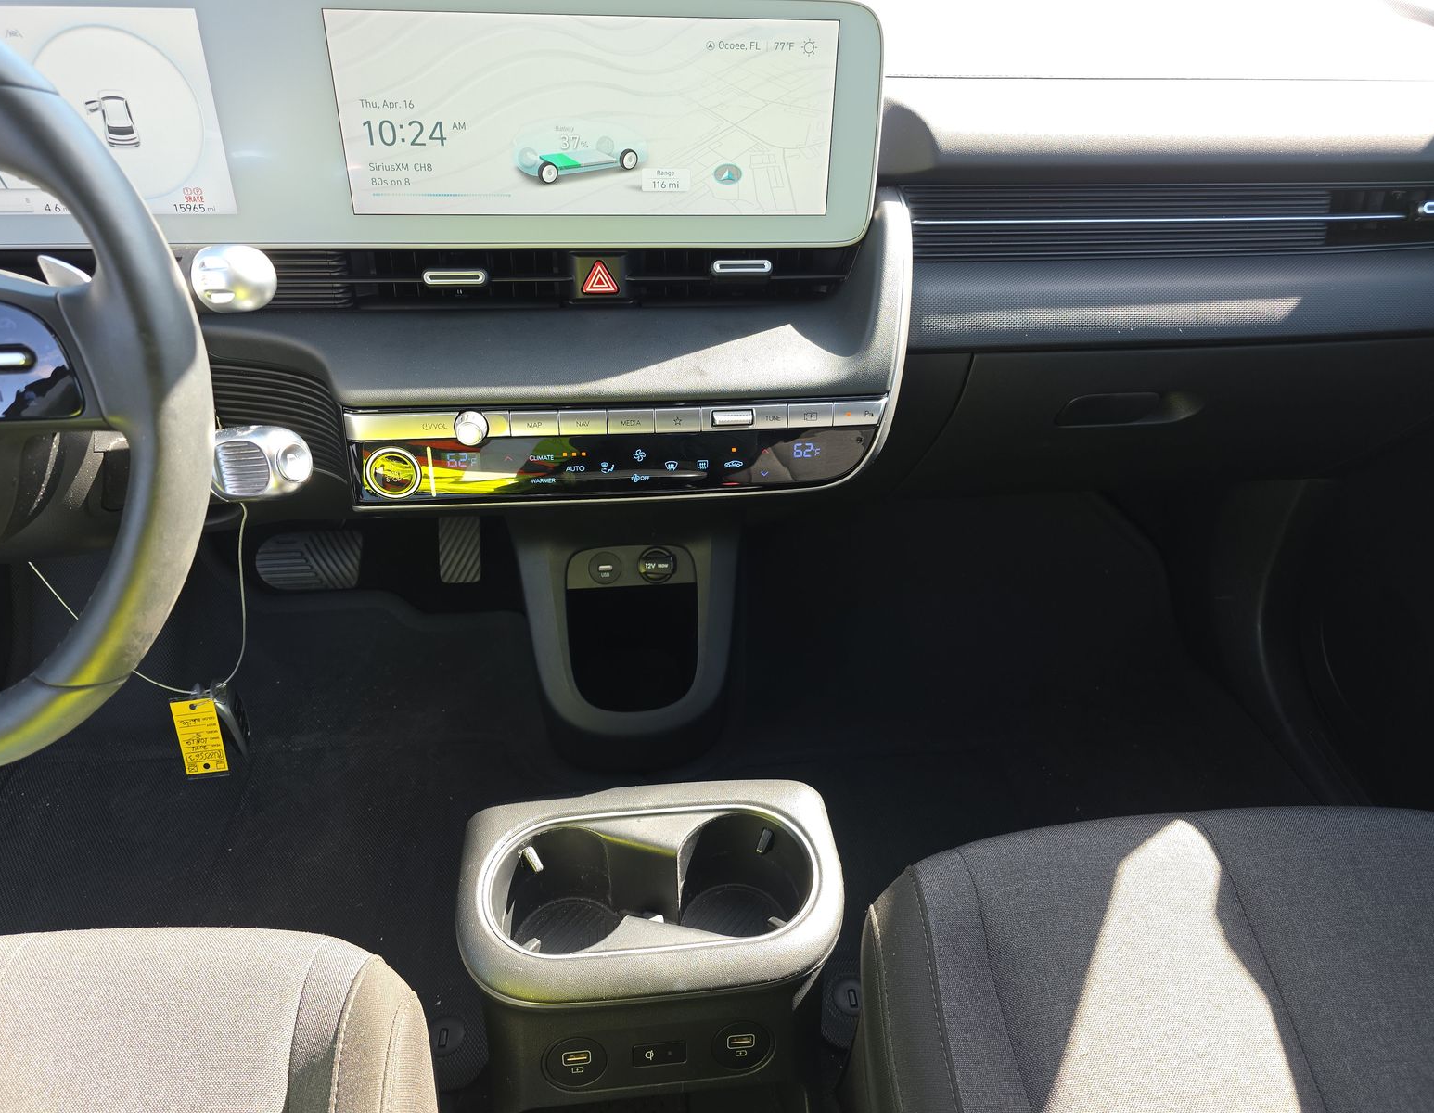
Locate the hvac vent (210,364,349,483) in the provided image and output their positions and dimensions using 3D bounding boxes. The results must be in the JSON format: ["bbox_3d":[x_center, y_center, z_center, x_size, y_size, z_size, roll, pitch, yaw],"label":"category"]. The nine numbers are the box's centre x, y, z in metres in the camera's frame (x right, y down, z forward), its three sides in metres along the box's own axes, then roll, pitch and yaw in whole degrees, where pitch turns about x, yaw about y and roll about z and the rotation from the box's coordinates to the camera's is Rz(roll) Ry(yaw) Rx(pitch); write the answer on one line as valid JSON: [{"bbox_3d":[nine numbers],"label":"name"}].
[{"bbox_3d":[-0.289,-0.089,0.645,0.098,0.064,0.042,1,26,1],"label":"hvac vent"}]

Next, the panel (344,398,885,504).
[{"bbox_3d":[-0.063,-0.068,0.648,0.346,0.064,0.025,-2,26,-7],"label":"panel"}]

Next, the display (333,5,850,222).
[{"bbox_3d":[-0.075,-0.264,0.596,0.294,0.111,0.014,-2,30,-6],"label":"display"}]

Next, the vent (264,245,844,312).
[{"bbox_3d":[-0.104,-0.189,0.668,0.390,0.042,0.033,-2,30,-6],"label":"vent"}]

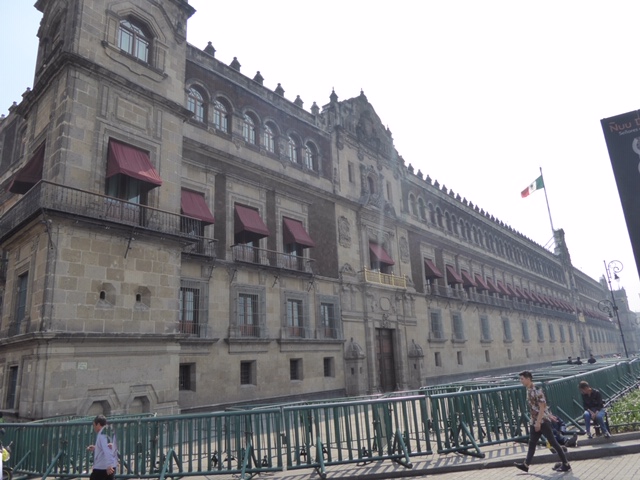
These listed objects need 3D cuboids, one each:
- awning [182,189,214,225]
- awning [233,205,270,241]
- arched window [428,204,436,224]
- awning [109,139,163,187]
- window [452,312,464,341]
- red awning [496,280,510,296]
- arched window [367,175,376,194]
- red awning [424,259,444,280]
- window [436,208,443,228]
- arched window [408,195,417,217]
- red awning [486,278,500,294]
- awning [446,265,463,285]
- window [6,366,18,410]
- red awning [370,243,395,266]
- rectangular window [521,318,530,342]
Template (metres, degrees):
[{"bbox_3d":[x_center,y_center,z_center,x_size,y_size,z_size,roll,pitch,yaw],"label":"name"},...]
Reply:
[{"bbox_3d":[-6.352,-1.839,23.788,0.900,1.900,1.800,-15,-19,36],"label":"awning"},{"bbox_3d":[-3.902,-1.124,26.493,1.000,1.800,1.810,-14,-19,37],"label":"awning"},{"bbox_3d":[11.758,-2.642,48.548,0.250,2.200,1.400,-14,-19,37],"label":"arched window"},{"bbox_3d":[-7.418,-3.074,18.541,1.100,1.740,1.720,-14,-19,37],"label":"awning"},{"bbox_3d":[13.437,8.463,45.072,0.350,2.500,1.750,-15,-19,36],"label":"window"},{"bbox_3d":[22.902,5.908,57.557,0.850,1.620,1.700,-15,-19,36],"label":"red awning"},{"bbox_3d":[4.445,-4.710,39.506,0.300,1.800,1.100,-15,-19,36],"label":"arched window"},{"bbox_3d":[10.378,2.526,42.287,0.850,1.620,1.700,-15,-19,36],"label":"red awning"},{"bbox_3d":[12.871,-2.291,49.970,0.300,2.200,1.100,-15,-19,36],"label":"window"},{"bbox_3d":[8.875,-3.355,44.288,0.350,2.250,1.150,-16,-19,36],"label":"arched window"},{"bbox_3d":[21.277,5.506,56.500,0.820,1.800,1.830,-16,-19,36],"label":"red awning"},{"bbox_3d":[14.372,3.769,49.020,0.900,1.850,1.750,-15,-19,36],"label":"awning"},{"bbox_3d":[-11.284,5.440,17.021,0.920,1.450,0.200,-15,-19,39],"label":"window"},{"bbox_3d":[4.826,1.134,35.899,0.850,1.750,2.120,-16,-19,36],"label":"red awning"},{"bbox_3d":[29.489,13.045,66.241,0.300,2.850,2.200,-15,-19,36],"label":"rectangular window"}]

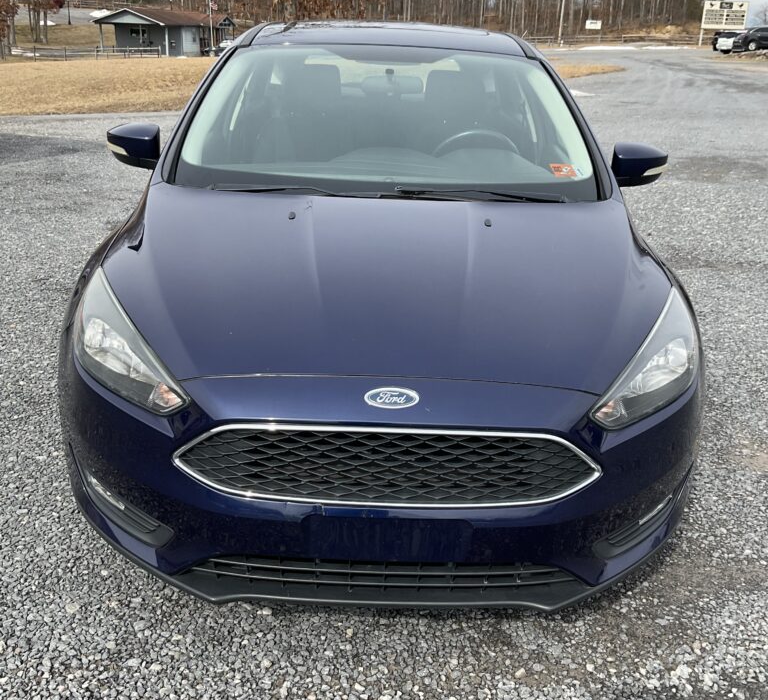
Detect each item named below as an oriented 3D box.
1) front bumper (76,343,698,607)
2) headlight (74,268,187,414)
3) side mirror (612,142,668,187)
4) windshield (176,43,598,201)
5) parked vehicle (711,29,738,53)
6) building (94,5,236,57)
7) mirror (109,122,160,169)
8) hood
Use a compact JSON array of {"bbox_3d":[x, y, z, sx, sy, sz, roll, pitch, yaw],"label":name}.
[{"bbox_3d":[0.008,0.293,2.137,1.780,0.590,0.540,2,22,-1],"label":"front bumper"},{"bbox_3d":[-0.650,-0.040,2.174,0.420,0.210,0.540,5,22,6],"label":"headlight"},{"bbox_3d":[0.932,-0.704,3.210,0.210,0.160,0.155,2,22,-1],"label":"side mirror"},{"bbox_3d":[0.021,-0.830,3.073,1.450,0.200,0.970,2,51,-1],"label":"windshield"},{"bbox_3d":[26.495,-23.552,65.600,1.850,1.720,4.600,18,26,37],"label":"parked vehicle"},{"bbox_3d":[-18.720,-27.116,73.500,6.800,3.700,11.300,10,22,20],"label":"building"},{"bbox_3d":[-0.902,-0.763,3.164,0.210,0.160,0.155,2,22,-1],"label":"mirror"},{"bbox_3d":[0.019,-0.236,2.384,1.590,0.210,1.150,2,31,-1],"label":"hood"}]

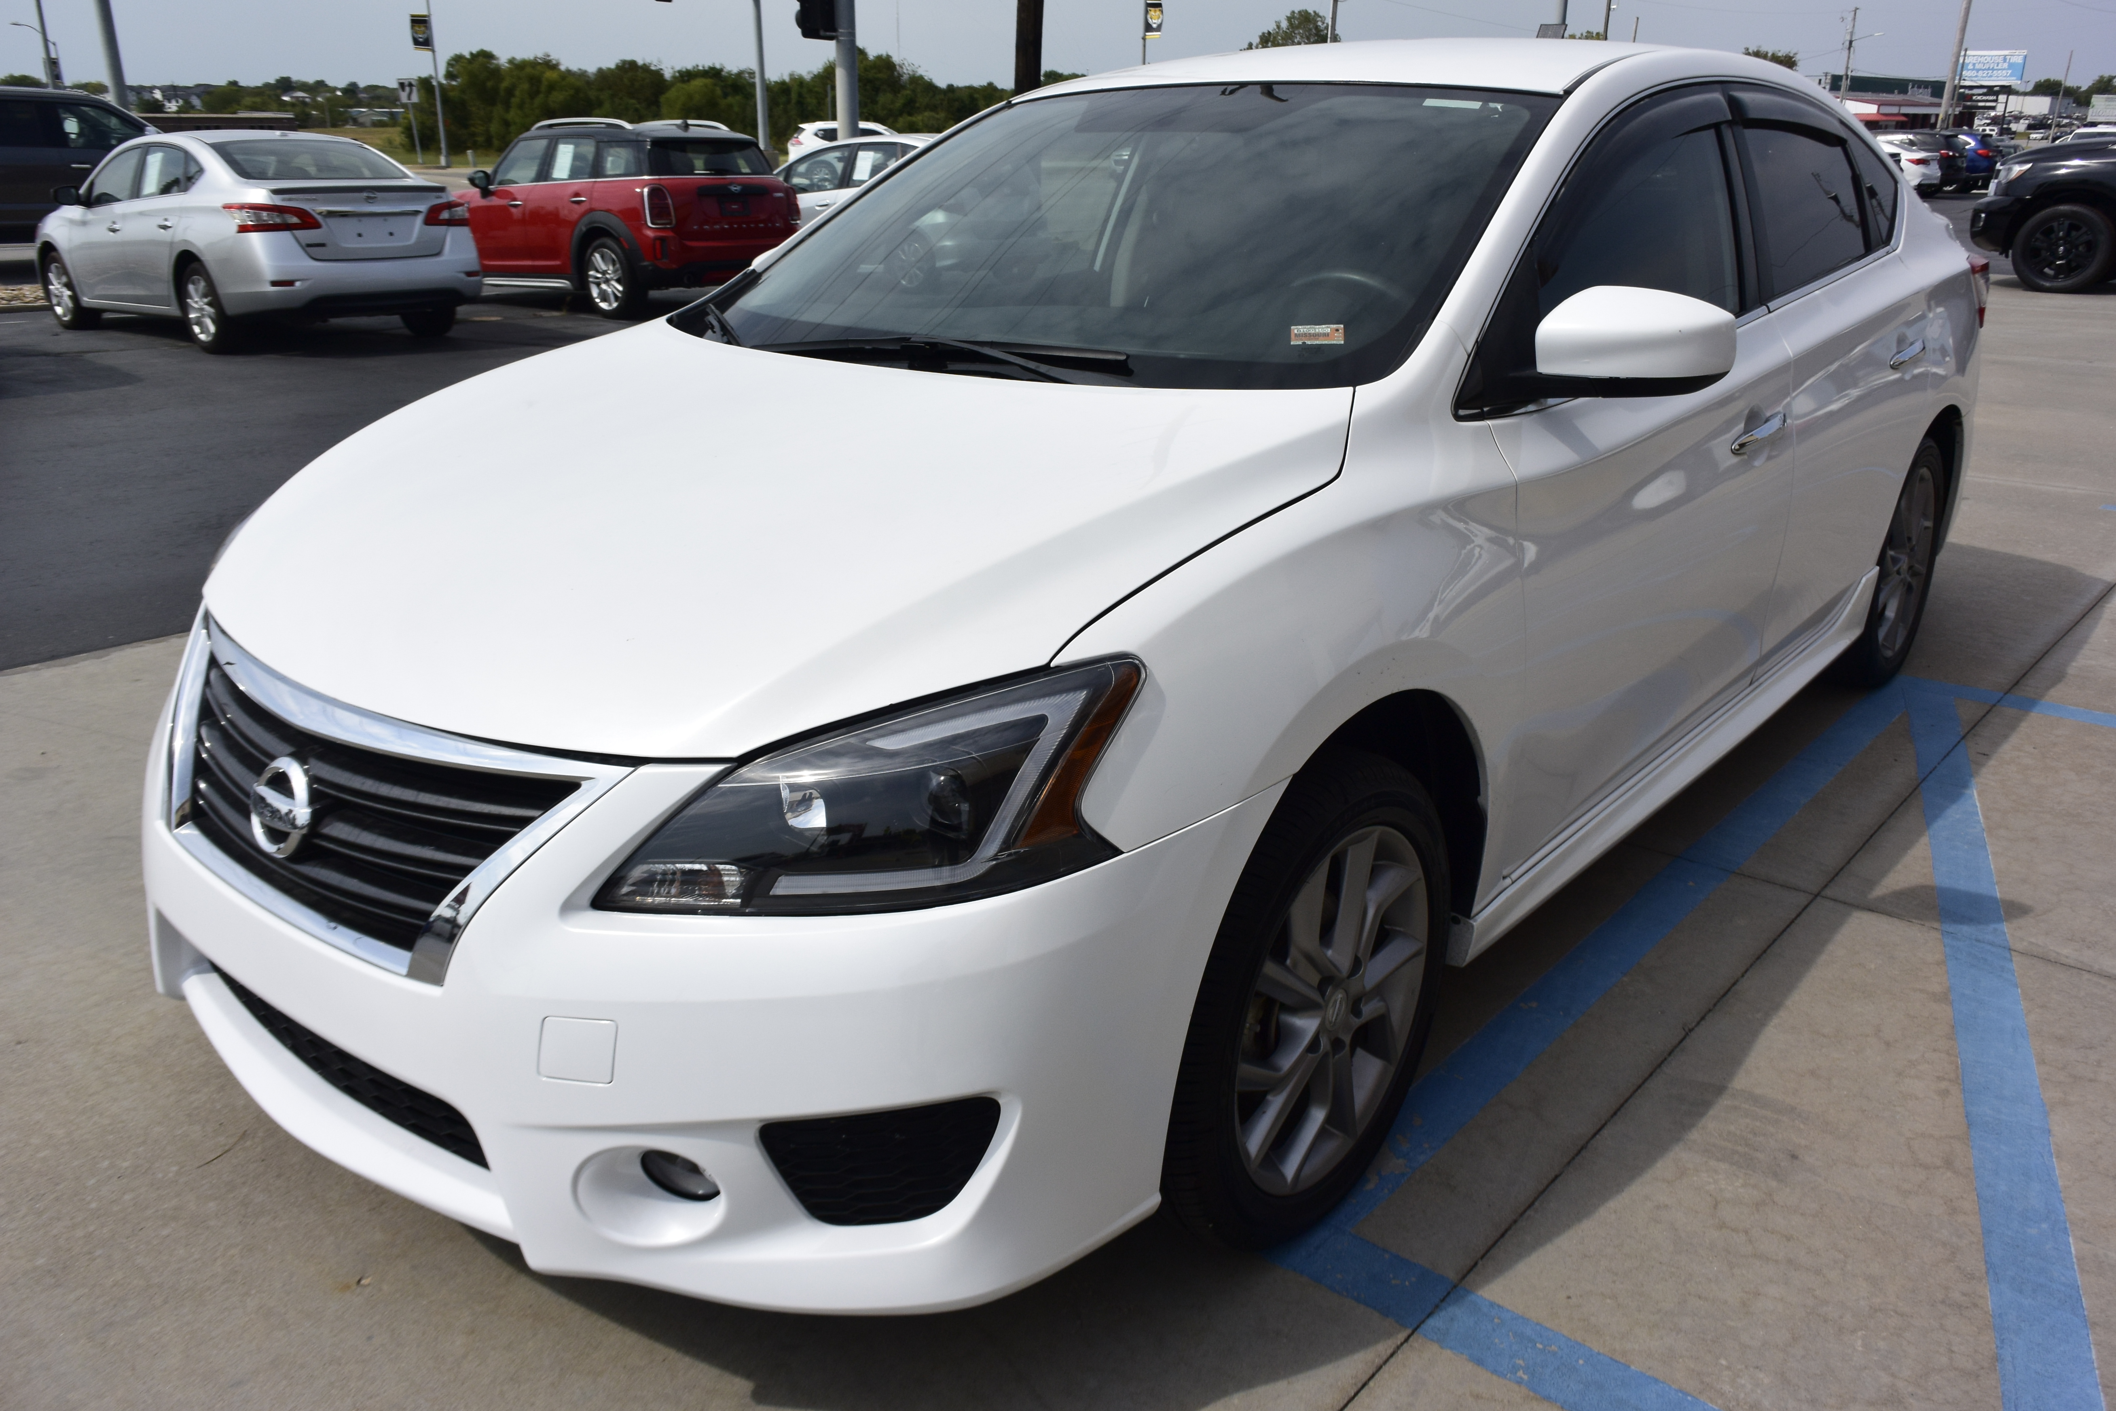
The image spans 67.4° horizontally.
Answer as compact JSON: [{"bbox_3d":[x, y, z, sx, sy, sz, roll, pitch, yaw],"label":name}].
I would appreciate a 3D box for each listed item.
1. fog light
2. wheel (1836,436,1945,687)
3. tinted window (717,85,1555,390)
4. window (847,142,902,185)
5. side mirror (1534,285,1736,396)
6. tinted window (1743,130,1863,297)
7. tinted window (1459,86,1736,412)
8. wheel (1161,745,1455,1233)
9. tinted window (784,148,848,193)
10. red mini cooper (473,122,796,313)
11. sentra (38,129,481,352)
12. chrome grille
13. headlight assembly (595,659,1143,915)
[{"bbox_3d":[-0.377,0.475,1.613,0.090,0.085,0.050,11,23,32],"label":"fog light"},{"bbox_3d":[2.041,-0.367,3.969,0.210,0.632,0.632,15,26,38],"label":"wheel"},{"bbox_3d":[0.050,-0.793,2.621,1.460,0.100,0.980,14,50,38],"label":"tinted window"},{"bbox_3d":[-1.832,-5.347,15.724,0.130,0.390,0.790,-19,27,-41],"label":"window"},{"bbox_3d":[0.750,-0.481,2.080,0.225,0.158,0.170,15,26,38],"label":"side mirror"},{"bbox_3d":[1.496,-1.008,3.164,0.060,0.360,0.720,-13,7,44],"label":"tinted window"},{"bbox_3d":[0.859,-0.749,2.453,0.090,0.440,1.250,-13,7,44],"label":"tinted window"},{"bbox_3d":[0.270,0.353,2.011,0.220,0.635,0.635,14,24,37],"label":"wheel"},{"bbox_3d":[-2.442,-5.517,16.299,0.140,0.430,0.900,-19,27,-41],"label":"tinted window"},{"bbox_3d":[-4.230,-4.570,14.820,4.300,1.557,1.850,17,26,40],"label":"red mini cooper"},{"bbox_3d":[-6.332,-3.611,12.208,4.615,1.490,1.800,15,24,39],"label":"sentra"},{"bbox_3d":[-0.832,0.099,1.801,0.900,0.225,0.190,15,26,38],"label":"chrome grille"},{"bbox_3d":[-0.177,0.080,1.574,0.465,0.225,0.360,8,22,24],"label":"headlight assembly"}]

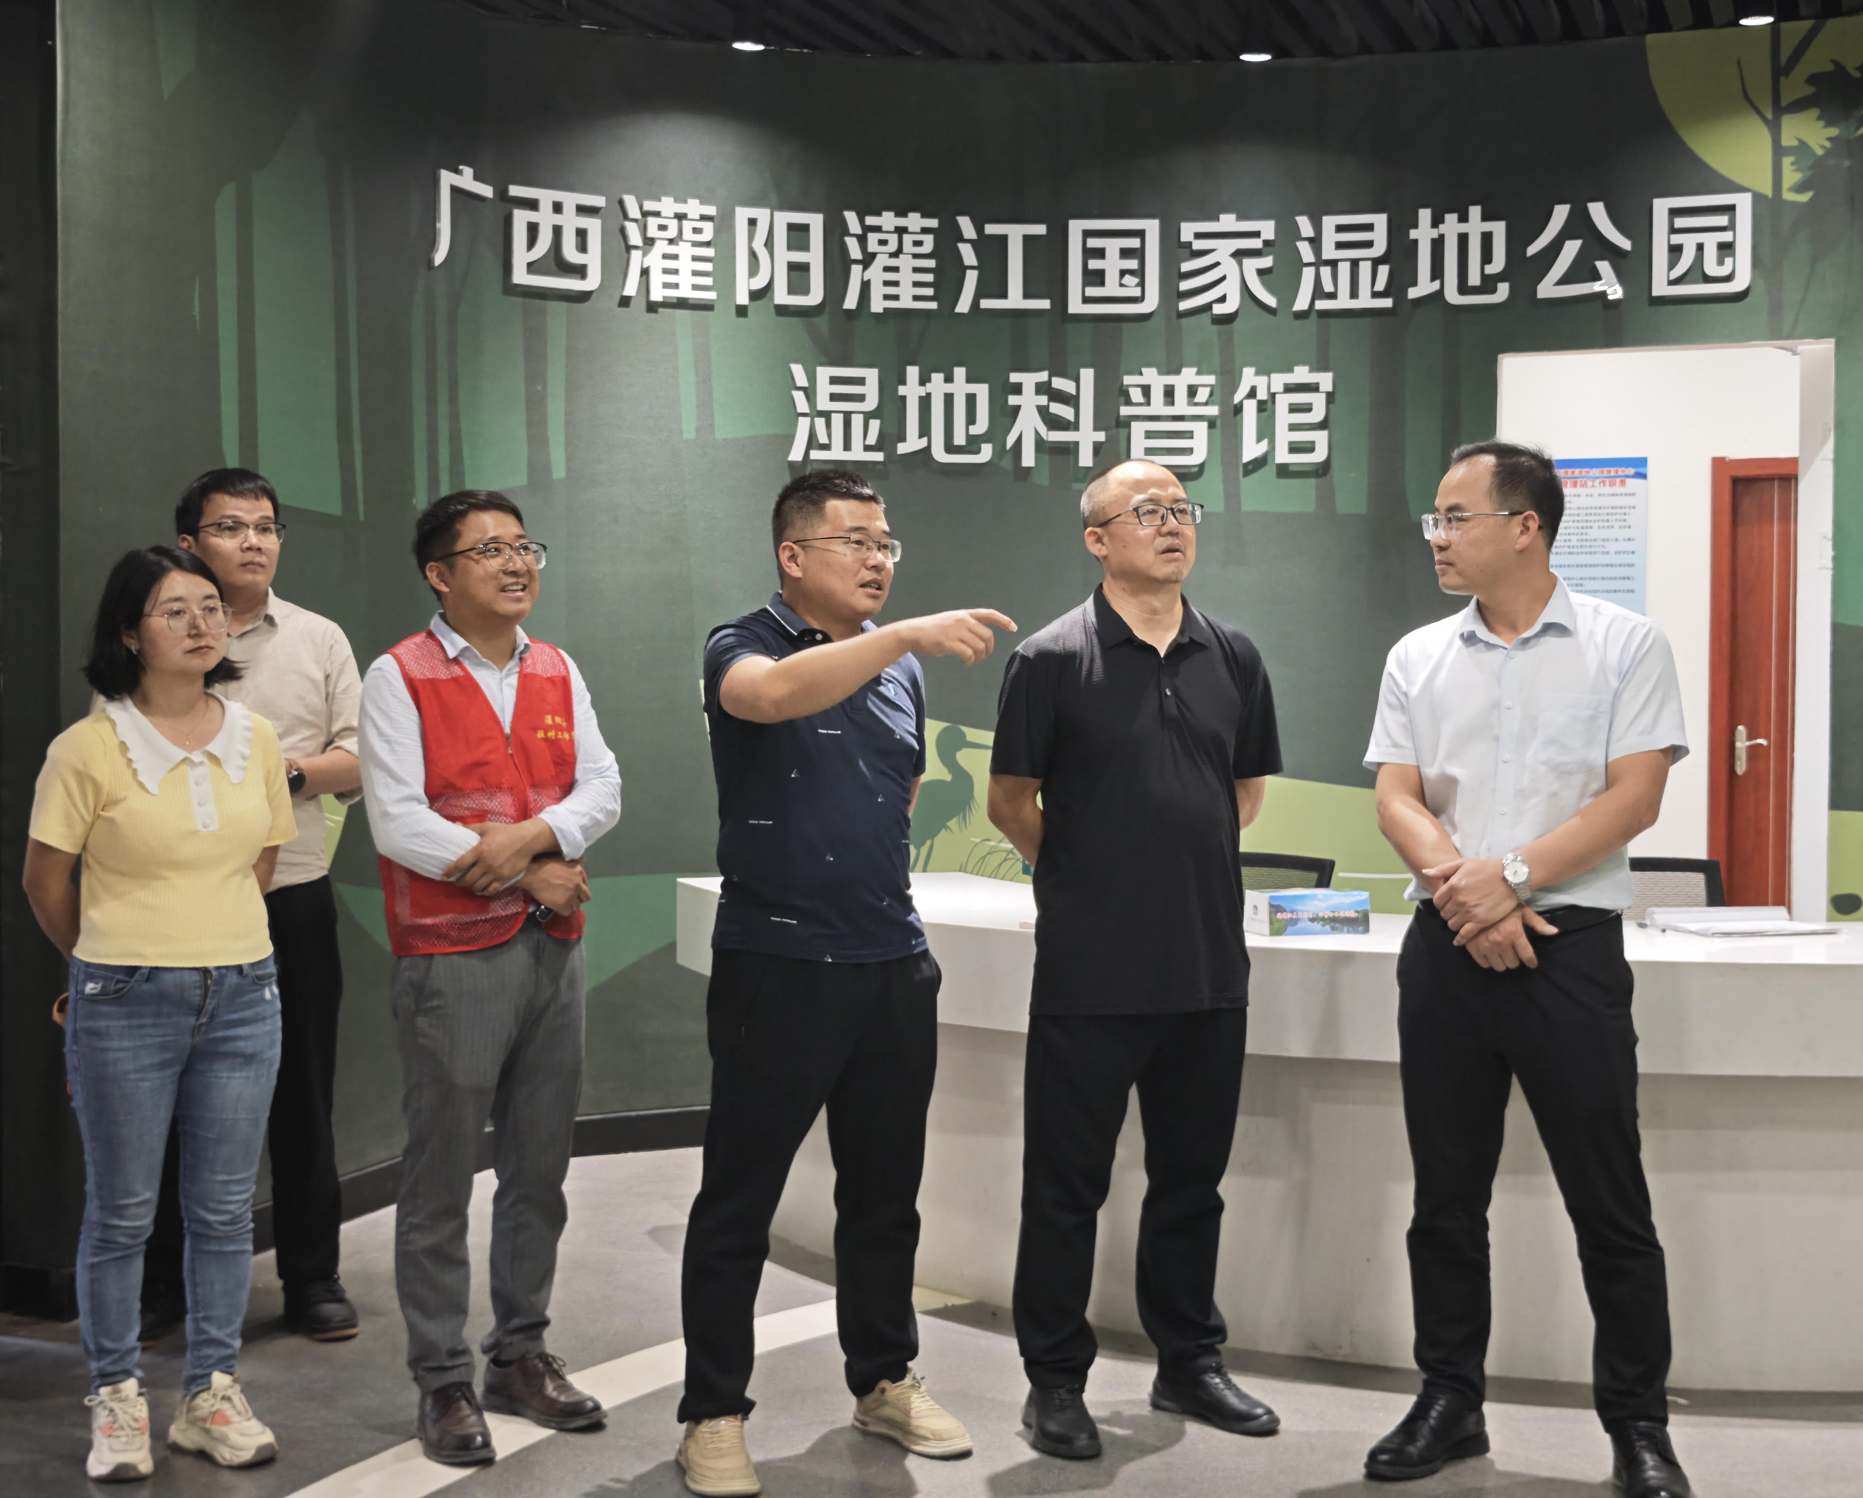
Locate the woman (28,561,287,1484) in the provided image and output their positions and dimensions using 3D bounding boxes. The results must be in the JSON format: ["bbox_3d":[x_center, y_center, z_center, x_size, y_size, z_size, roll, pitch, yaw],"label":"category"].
[{"bbox_3d":[-1.321,0.434,4.439,0.460,1.555,0.340,-1,2,-40],"label":"woman"}]

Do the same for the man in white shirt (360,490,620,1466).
[{"bbox_3d":[-0.774,0.378,4.548,0.400,1.662,0.480,2,2,44],"label":"man in white shirt"}]

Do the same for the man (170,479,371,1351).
[{"bbox_3d":[-1.431,0.309,5.257,0.530,1.754,0.380,-1,2,-27],"label":"man"}]

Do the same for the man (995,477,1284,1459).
[{"bbox_3d":[0.365,0.351,4.596,0.530,1.721,0.400,-1,2,-27],"label":"man"}]

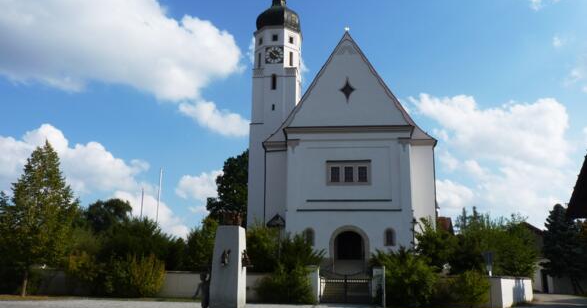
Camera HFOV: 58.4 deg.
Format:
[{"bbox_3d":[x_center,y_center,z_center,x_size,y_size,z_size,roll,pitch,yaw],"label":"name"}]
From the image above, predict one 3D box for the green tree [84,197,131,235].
[{"bbox_3d":[-23.928,10.741,68.128,6.500,9.950,6.300,-1,-13,7],"label":"green tree"}]

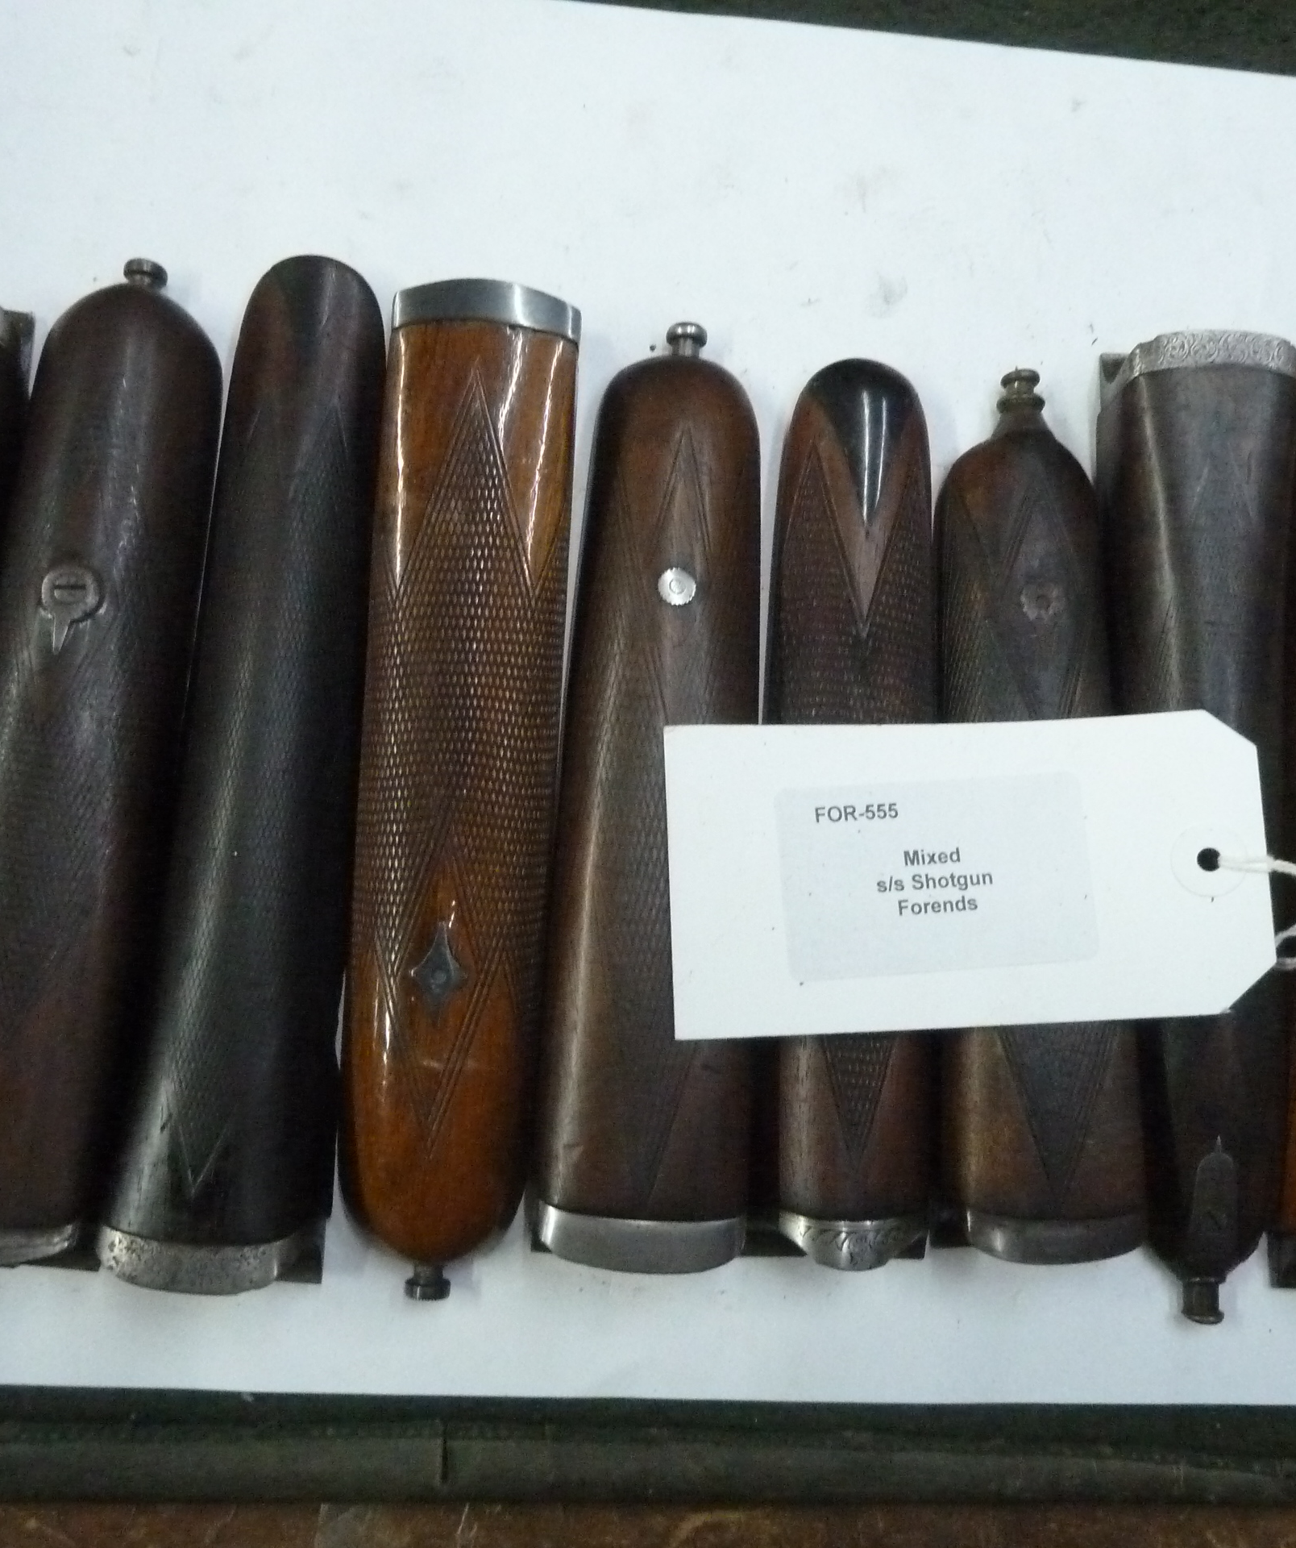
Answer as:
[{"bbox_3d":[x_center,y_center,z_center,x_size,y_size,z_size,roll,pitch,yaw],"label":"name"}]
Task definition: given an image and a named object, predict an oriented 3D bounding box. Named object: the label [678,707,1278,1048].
[{"bbox_3d":[0.064,0.018,0.292,0.120,0.003,0.060,-2,83,-6],"label":"label"}]

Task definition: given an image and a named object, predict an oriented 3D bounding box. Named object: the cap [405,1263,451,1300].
[{"bbox_3d":[-0.042,0.097,0.285,0.009,0.009,0.007,3,83,-6],"label":"cap"}]

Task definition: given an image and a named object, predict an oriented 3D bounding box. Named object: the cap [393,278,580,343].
[{"bbox_3d":[-0.033,-0.092,0.305,0.039,0.022,0.010,3,83,-6],"label":"cap"}]

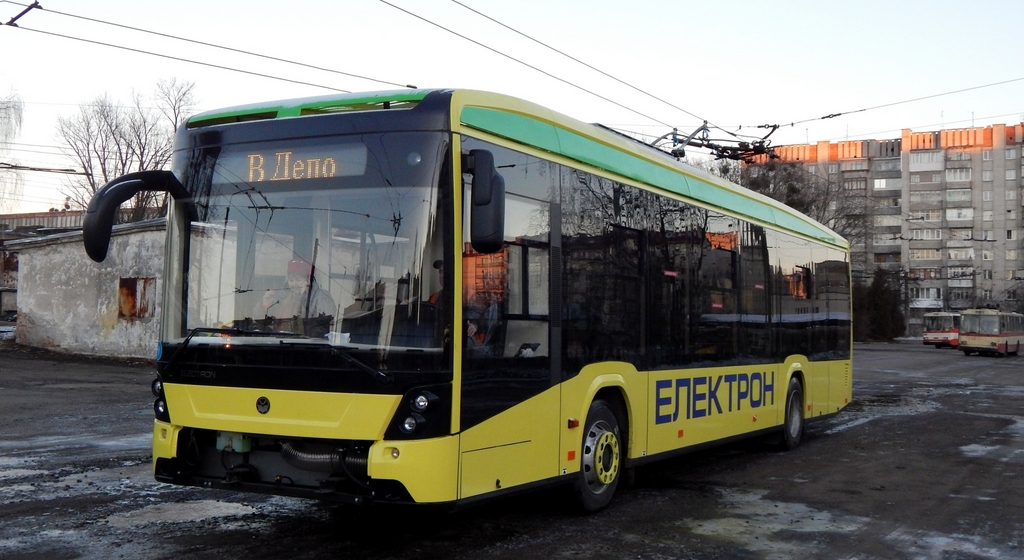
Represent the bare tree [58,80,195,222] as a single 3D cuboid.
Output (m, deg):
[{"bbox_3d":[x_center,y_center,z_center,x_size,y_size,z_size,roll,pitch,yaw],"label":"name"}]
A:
[{"bbox_3d":[-17.000,-2.900,50.000,6.500,11.900,6.000,1,-2,0],"label":"bare tree"}]

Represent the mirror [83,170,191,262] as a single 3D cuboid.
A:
[{"bbox_3d":[-2.895,-0.475,8.700,0.550,0.680,0.480,0,-3,30],"label":"mirror"}]

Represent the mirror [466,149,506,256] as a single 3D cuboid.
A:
[{"bbox_3d":[-0.178,-0.527,7.550,0.240,0.710,0.160,0,-3,19],"label":"mirror"}]

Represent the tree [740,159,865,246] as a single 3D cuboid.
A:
[{"bbox_3d":[23.900,-2.400,92.000,10.400,15.000,9.500,1,-2,0],"label":"tree"}]

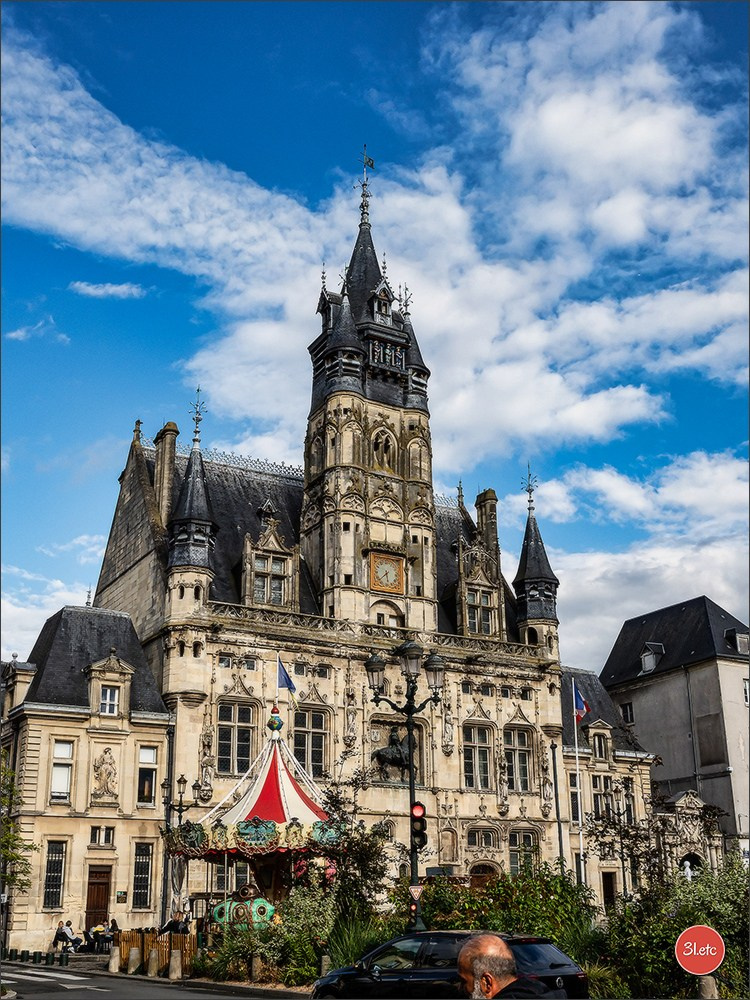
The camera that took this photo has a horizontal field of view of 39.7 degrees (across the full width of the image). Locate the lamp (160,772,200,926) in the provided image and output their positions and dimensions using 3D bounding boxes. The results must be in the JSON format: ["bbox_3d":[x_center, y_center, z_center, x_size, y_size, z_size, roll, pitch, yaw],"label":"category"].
[{"bbox_3d":[-7.456,13.558,39.262,1.500,6.200,0.500,10,-22,-28],"label":"lamp"}]

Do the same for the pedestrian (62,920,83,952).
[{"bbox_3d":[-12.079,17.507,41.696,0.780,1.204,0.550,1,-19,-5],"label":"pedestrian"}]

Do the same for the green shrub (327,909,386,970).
[{"bbox_3d":[-0.437,10.383,24.259,1.400,1.591,1.300,-1,-19,0],"label":"green shrub"}]

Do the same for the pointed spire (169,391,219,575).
[{"bbox_3d":[-9.256,-1.151,52.694,2.500,9.692,2.500,10,-22,-28],"label":"pointed spire"}]

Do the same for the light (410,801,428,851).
[{"bbox_3d":[0.800,5.853,18.700,0.270,0.833,0.300,10,-22,-28],"label":"light"}]

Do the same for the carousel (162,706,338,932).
[{"bbox_3d":[-3.323,11.039,34.829,7.400,8.164,7.400,-1,-19,0],"label":"carousel"}]

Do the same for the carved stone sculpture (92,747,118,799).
[{"bbox_3d":[-11.905,12.037,45.941,1.000,2.232,0.400,10,-22,-28],"label":"carved stone sculpture"}]

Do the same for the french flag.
[{"bbox_3d":[9.717,9.595,49.306,0.850,1.880,0.400,-1,-19,0],"label":"french flag"}]

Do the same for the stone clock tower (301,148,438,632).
[{"bbox_3d":[-0.345,-7.992,63.829,6.200,32.736,6.000,10,-22,-28],"label":"stone clock tower"}]

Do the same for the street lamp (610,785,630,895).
[{"bbox_3d":[11.312,16.417,47.598,1.600,6.747,0.500,9,-21,-27],"label":"street lamp"}]

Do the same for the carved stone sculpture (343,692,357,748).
[{"bbox_3d":[-1.271,10.992,51.845,0.600,2.754,0.500,10,-22,-28],"label":"carved stone sculpture"}]

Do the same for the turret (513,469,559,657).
[{"bbox_3d":[9.687,3.542,61.912,2.600,11.619,2.600,-1,-19,0],"label":"turret"}]

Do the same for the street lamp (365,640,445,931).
[{"bbox_3d":[0.819,6.783,23.201,1.850,7.376,0.550,-1,-19,0],"label":"street lamp"}]

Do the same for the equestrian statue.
[{"bbox_3d":[0.938,12.576,51.440,2.600,2.702,0.900,9,-21,-27],"label":"equestrian statue"}]

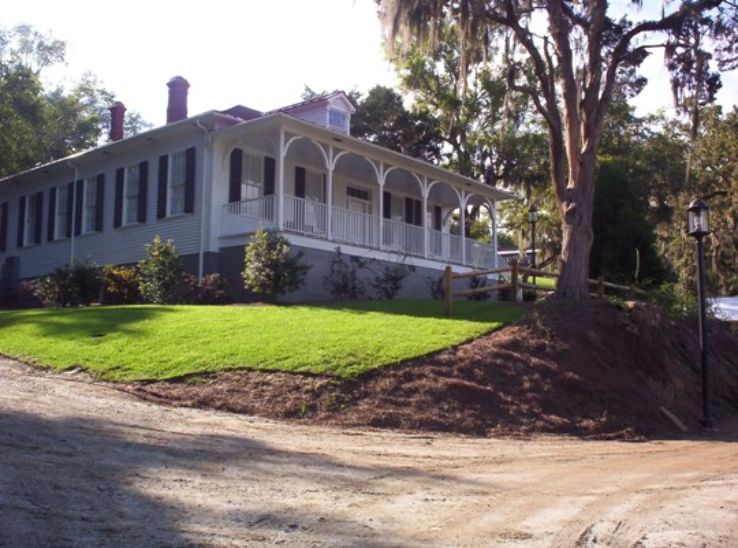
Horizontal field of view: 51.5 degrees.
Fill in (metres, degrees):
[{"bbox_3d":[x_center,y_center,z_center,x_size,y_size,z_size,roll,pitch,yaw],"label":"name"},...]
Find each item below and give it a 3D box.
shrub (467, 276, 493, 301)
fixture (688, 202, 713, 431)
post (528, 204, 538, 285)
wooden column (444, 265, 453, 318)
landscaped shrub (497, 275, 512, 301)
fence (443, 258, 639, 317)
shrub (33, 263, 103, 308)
[{"bbox_3d":[3.614,0.450,25.048,0.779,0.839,0.820,-5,-9,40],"label":"shrub"},{"bbox_3d":[4.870,0.554,11.202,0.300,3.360,0.300,0,-7,0],"label":"fixture"},{"bbox_3d":[5.743,-0.882,26.689,0.290,3.138,0.290,0,-7,0],"label":"post"},{"bbox_3d":[1.562,0.328,15.061,0.140,1.019,0.140,5,-9,-36],"label":"wooden column"},{"bbox_3d":[4.708,0.509,26.421,0.646,0.955,0.680,0,-7,0],"label":"landscaped shrub"},{"bbox_3d":[3.967,0.392,17.048,6.374,1.355,0.514,5,-9,-36],"label":"fence"},{"bbox_3d":[-9.537,0.333,24.280,1.850,1.337,1.450,-5,-9,40],"label":"shrub"}]

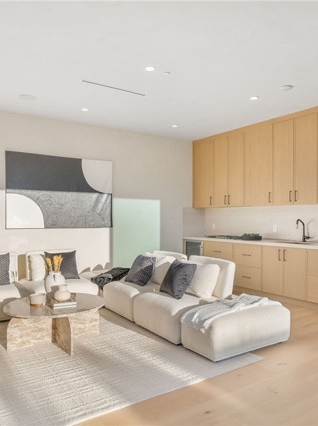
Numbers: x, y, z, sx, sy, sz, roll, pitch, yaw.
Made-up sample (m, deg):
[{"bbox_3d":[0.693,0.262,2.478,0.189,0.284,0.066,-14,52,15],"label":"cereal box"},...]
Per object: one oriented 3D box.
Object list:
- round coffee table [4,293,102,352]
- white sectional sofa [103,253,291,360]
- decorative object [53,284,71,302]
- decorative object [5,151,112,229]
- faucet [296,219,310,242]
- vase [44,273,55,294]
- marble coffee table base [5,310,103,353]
[{"bbox_3d":[-1.091,1.154,3.572,0.990,0.400,0.990,0,-1,0],"label":"round coffee table"},{"bbox_3d":[0.303,0.991,4.332,1.070,0.760,2.360,1,-1,-34],"label":"white sectional sofa"},{"bbox_3d":[-0.990,0.820,3.463,0.162,0.158,0.162,1,-1,-34],"label":"decorative object"},{"bbox_3d":[-1.630,-0.348,5.788,1.840,1.230,0.045,1,-1,-34],"label":"decorative object"},{"bbox_3d":[2.316,0.295,5.437,0.240,0.380,0.140,1,-1,-34],"label":"faucet"},{"bbox_3d":[-1.181,0.818,3.853,0.210,0.280,0.210,1,-1,-34],"label":"vase"},{"bbox_3d":[-1.091,1.164,3.572,0.940,0.370,0.920,1,-1,-34],"label":"marble coffee table base"}]

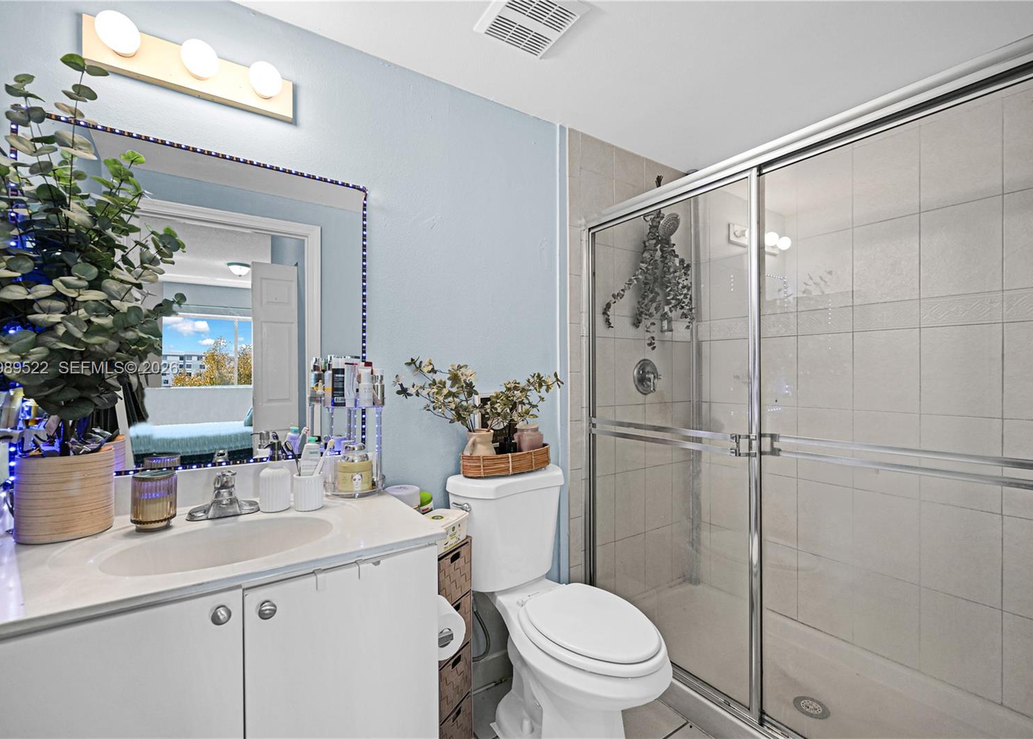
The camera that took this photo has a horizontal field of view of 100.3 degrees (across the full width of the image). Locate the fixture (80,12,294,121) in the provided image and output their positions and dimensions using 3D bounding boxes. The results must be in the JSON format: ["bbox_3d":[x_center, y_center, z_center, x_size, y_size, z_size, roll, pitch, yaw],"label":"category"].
[{"bbox_3d":[-0.827,-0.800,1.121,0.449,0.107,0.125,-1,0,-34],"label":"fixture"}]

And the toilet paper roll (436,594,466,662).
[{"bbox_3d":[-0.202,0.660,1.100,0.116,0.116,0.105,-1,0,-34],"label":"toilet paper roll"}]

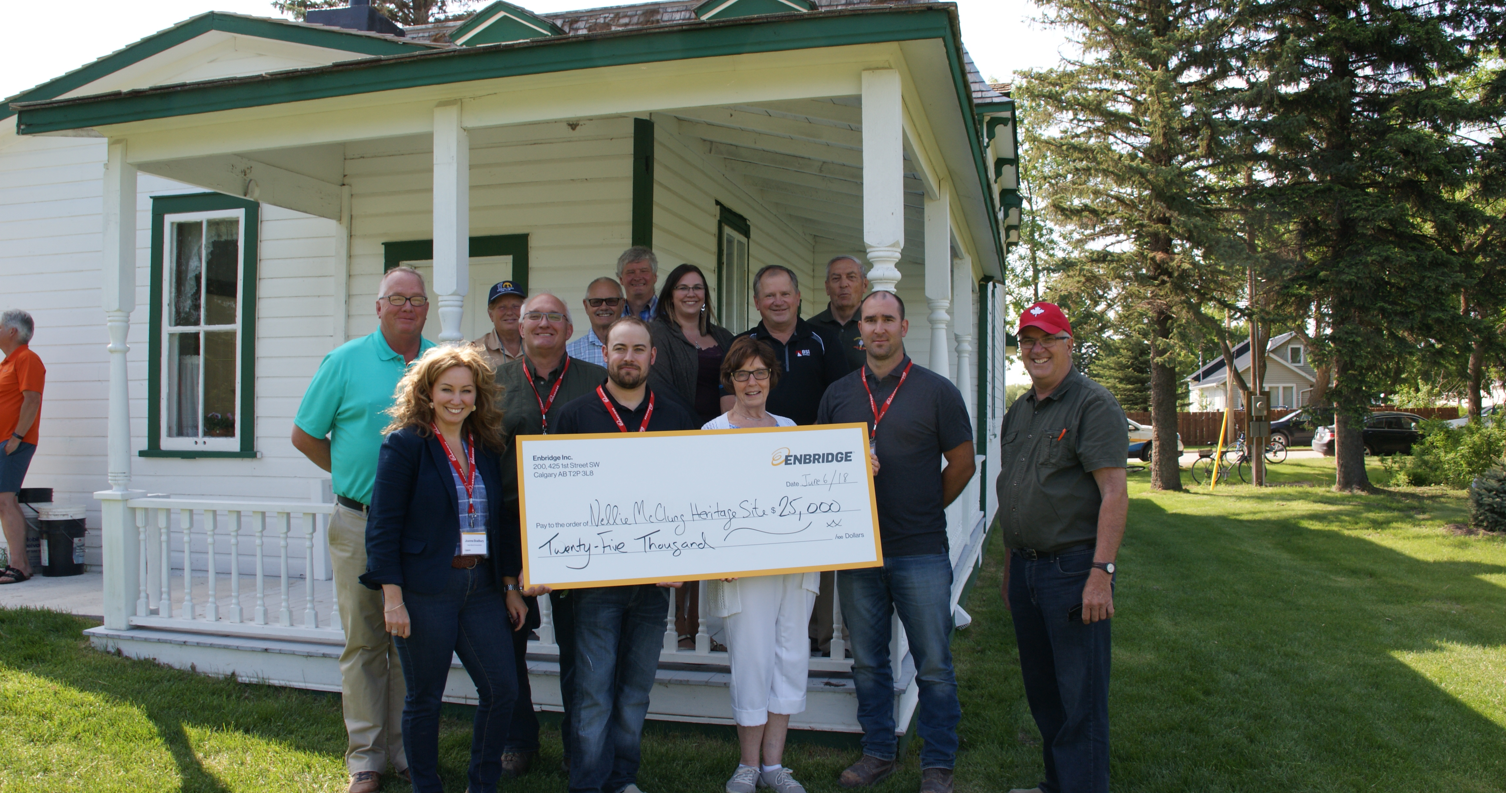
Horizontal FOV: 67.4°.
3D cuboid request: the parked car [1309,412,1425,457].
[{"bbox_3d":[19.350,1.244,33.600,4.650,1.490,1.800,-1,-1,10],"label":"parked car"}]

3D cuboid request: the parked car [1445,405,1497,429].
[{"bbox_3d":[27.300,1.218,41.400,4.600,1.620,1.850,-1,-1,11],"label":"parked car"}]

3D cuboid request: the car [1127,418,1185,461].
[{"bbox_3d":[10.550,1.242,34.500,4.950,1.520,1.880,-1,-1,9],"label":"car"}]

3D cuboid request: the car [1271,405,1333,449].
[{"bbox_3d":[20.850,1.240,42.300,4.550,1.690,1.830,-1,-1,13],"label":"car"}]

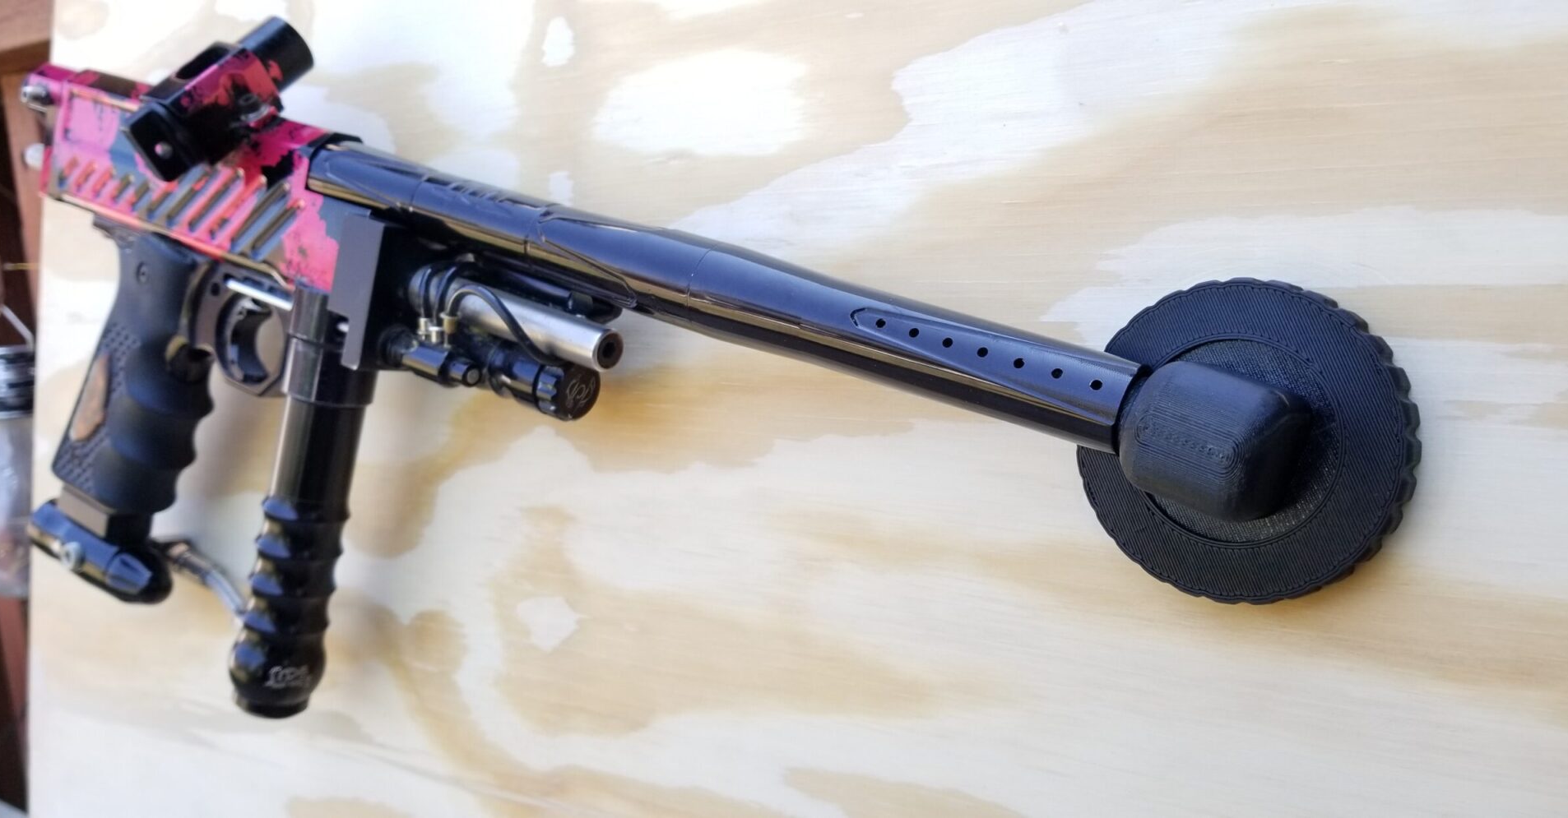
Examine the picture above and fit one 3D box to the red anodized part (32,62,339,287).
[{"bbox_3d":[-0.238,-0.098,0.467,0.210,0.058,0.028,19,9,29],"label":"red anodized part"}]

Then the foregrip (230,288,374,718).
[{"bbox_3d":[-0.185,0.039,0.436,0.036,0.170,0.036,19,9,29],"label":"foregrip"}]

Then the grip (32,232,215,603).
[{"bbox_3d":[-0.287,0.001,0.495,0.090,0.157,0.032,19,9,29],"label":"grip"}]

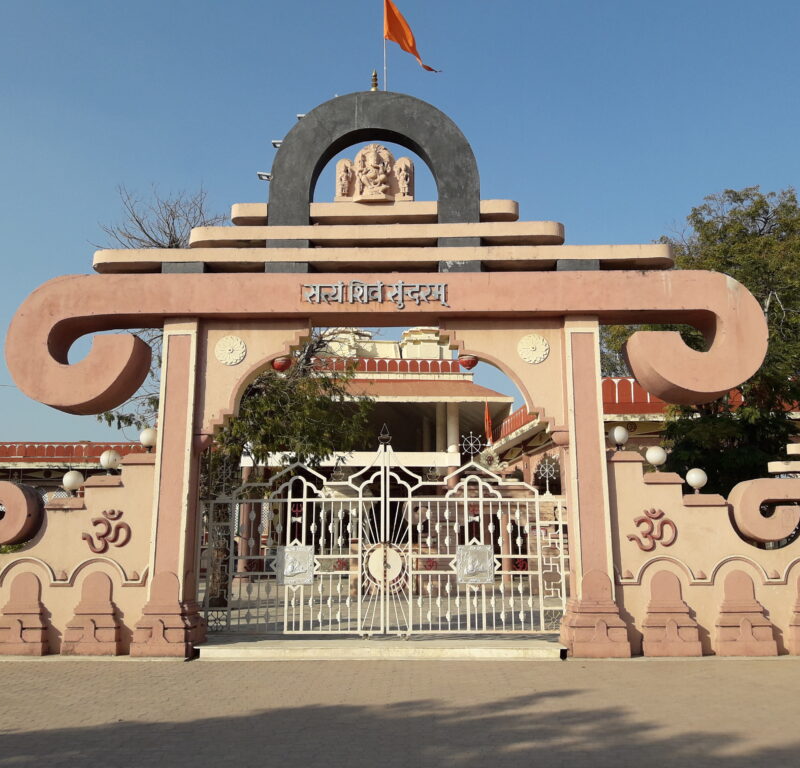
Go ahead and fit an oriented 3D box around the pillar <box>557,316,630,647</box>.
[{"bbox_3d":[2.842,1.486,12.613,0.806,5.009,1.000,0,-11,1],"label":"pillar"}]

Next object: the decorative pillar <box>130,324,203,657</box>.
[{"bbox_3d":[-3.330,1.464,12.379,0.782,4.888,1.000,0,-11,1],"label":"decorative pillar"}]

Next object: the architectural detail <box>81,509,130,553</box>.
[{"bbox_3d":[-4.398,2.222,12.462,0.731,0.657,0.080,0,-11,1],"label":"architectural detail"}]

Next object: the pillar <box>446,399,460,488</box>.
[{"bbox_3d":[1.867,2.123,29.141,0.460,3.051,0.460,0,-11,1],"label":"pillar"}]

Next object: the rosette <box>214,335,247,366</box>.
[{"bbox_3d":[-2.589,-0.514,12.635,0.484,0.487,0.060,0,-11,1],"label":"rosette"}]

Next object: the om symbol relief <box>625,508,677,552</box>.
[{"bbox_3d":[3.774,2.190,12.381,0.762,0.633,0.065,0,-11,1],"label":"om symbol relief"}]

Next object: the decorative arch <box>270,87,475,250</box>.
[{"bbox_3d":[-0.396,-3.267,13.049,3.275,2.674,0.440,0,-11,1],"label":"decorative arch"}]

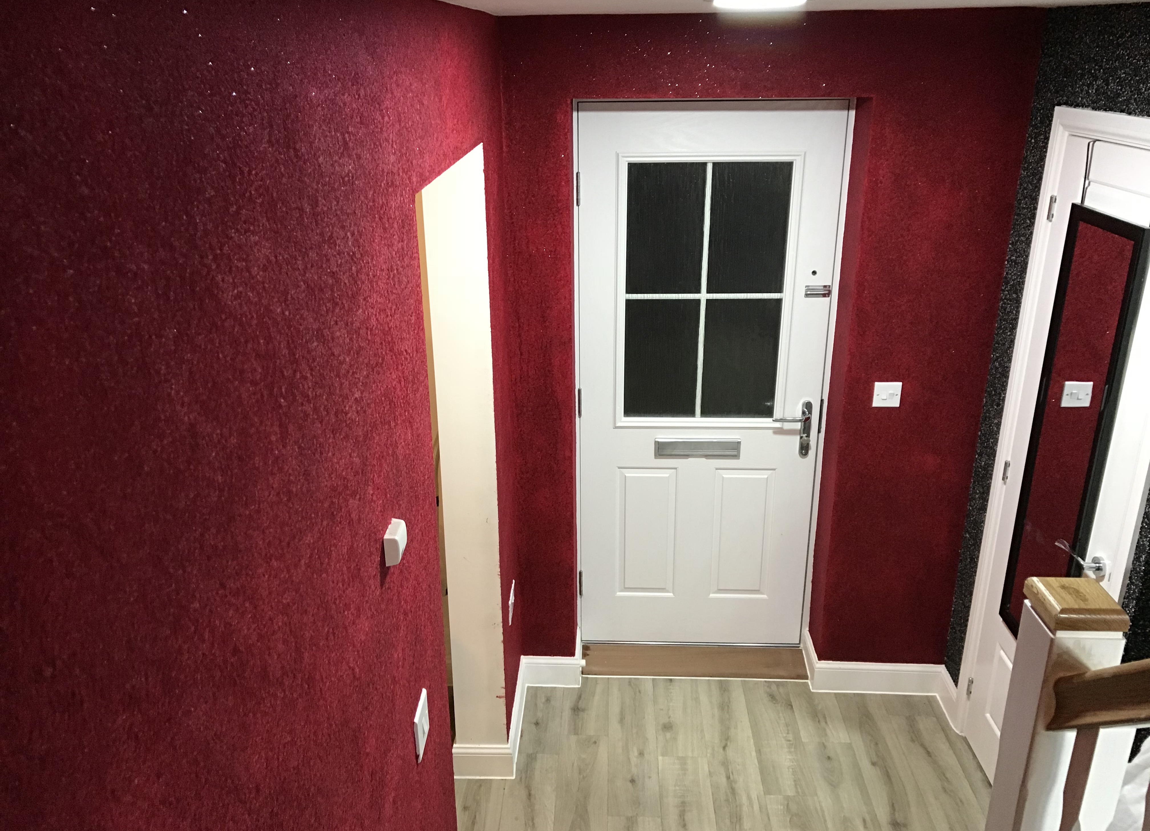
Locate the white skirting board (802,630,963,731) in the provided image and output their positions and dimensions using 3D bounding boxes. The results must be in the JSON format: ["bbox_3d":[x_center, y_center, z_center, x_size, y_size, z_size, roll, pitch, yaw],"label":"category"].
[{"bbox_3d":[1.129,0.980,3.470,0.472,0.128,0.412,0,21,3],"label":"white skirting board"}]

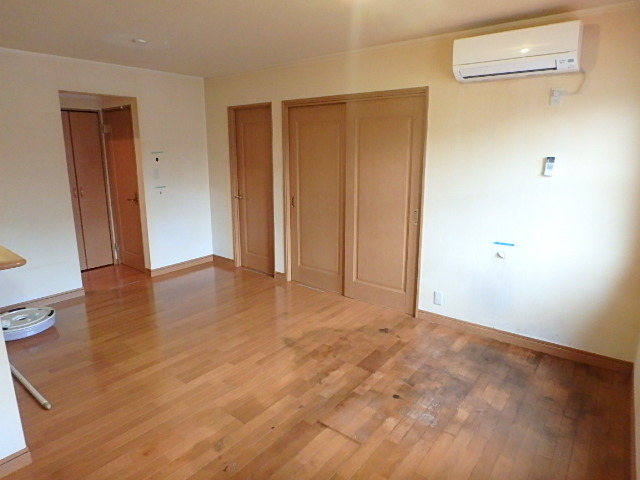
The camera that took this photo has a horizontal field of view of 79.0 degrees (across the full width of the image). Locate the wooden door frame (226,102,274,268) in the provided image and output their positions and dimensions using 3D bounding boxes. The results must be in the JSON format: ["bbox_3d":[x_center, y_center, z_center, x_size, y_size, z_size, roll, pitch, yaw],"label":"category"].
[{"bbox_3d":[-0.813,-0.587,4.802,0.745,2.050,0.120,10,16,37],"label":"wooden door frame"}]

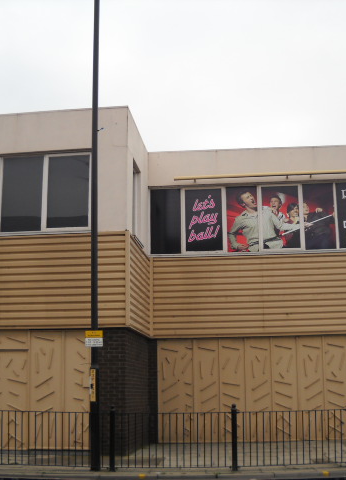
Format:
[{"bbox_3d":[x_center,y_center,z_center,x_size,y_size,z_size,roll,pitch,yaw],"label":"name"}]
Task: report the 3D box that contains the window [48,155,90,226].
[{"bbox_3d":[-2.141,-0.986,14.327,0.875,1.538,0.100,-2,-12,6],"label":"window"}]

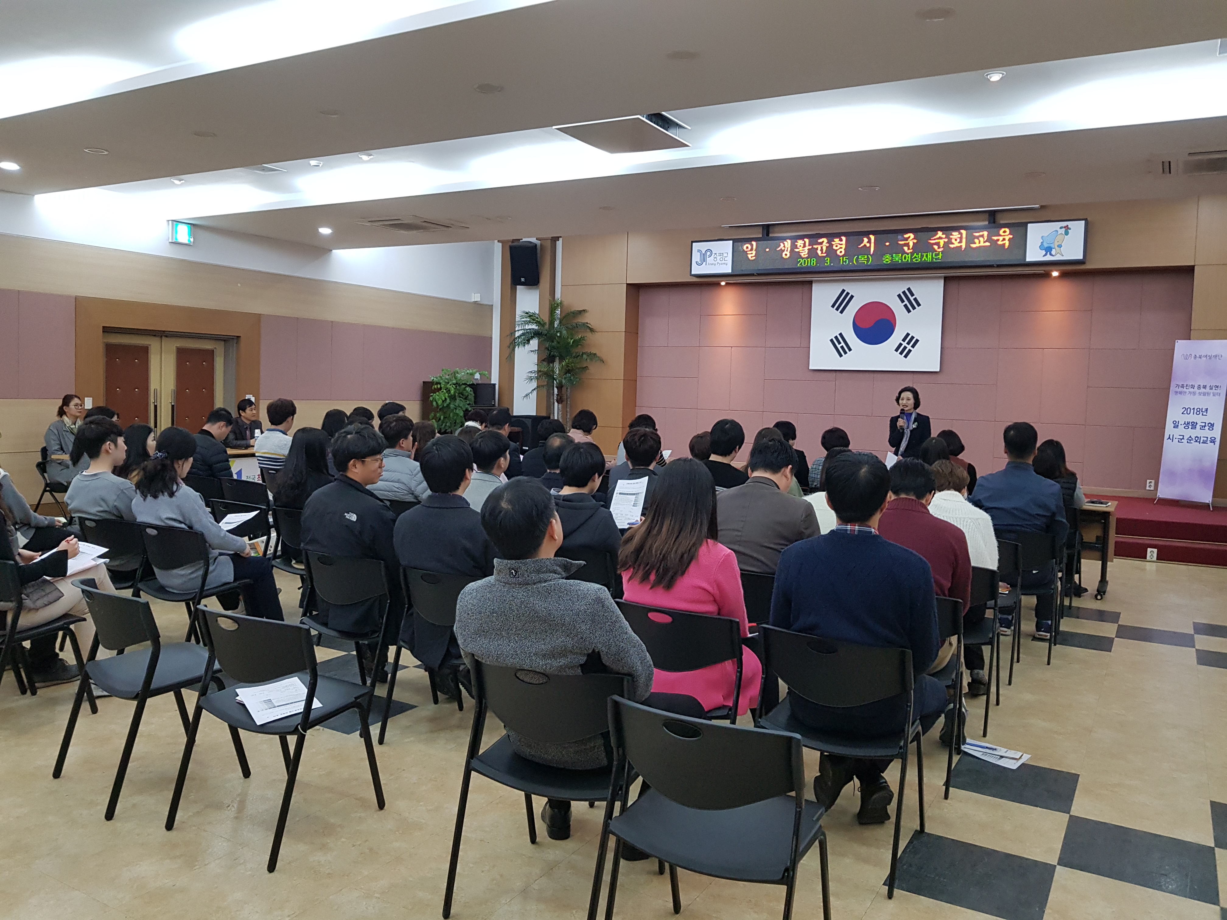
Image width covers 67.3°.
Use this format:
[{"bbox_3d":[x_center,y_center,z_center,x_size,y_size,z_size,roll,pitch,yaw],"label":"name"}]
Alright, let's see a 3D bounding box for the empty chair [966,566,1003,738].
[{"bbox_3d":[1.619,0.856,4.513,0.505,0.755,0.530,4,4,29],"label":"empty chair"}]

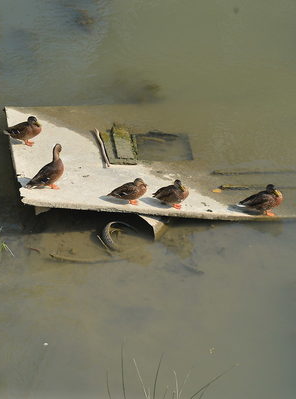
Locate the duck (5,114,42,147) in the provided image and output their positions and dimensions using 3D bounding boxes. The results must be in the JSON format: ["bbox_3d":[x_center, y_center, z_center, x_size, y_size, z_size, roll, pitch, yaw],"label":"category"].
[{"bbox_3d":[-1.253,-0.706,33.448,0.395,0.320,0.180,9,31,16],"label":"duck"}]

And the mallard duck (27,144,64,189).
[{"bbox_3d":[-1.005,-0.313,32.547,0.380,0.425,0.170,-3,30,-4],"label":"mallard duck"}]

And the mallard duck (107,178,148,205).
[{"bbox_3d":[-0.202,-0.095,32.417,0.395,0.275,0.165,0,30,0],"label":"mallard duck"}]

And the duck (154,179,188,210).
[{"bbox_3d":[0.222,-0.077,32.415,0.375,0.315,0.180,10,32,17],"label":"duck"}]

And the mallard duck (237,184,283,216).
[{"bbox_3d":[1.094,-0.004,32.446,0.435,0.325,0.185,3,30,4],"label":"mallard duck"}]

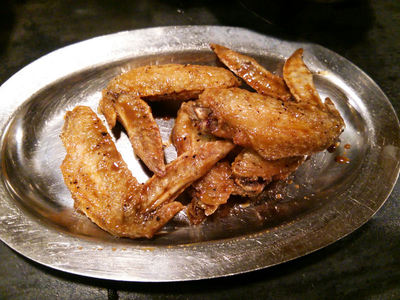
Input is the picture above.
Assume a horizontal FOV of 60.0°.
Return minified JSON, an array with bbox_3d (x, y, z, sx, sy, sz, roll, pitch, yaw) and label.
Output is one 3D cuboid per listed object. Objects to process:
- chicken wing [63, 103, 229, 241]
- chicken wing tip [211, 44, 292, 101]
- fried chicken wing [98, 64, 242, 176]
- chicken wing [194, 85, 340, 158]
[{"bbox_3d":[-0.045,0.014,0.212,0.115,0.030,0.074,17,59,11],"label":"chicken wing"},{"bbox_3d":[0.038,-0.063,0.277,0.024,0.018,0.082,-38,68,-21],"label":"chicken wing tip"},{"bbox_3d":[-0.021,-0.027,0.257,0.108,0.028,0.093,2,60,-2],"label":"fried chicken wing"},{"bbox_3d":[0.045,-0.015,0.219,0.094,0.026,0.046,5,58,3],"label":"chicken wing"}]

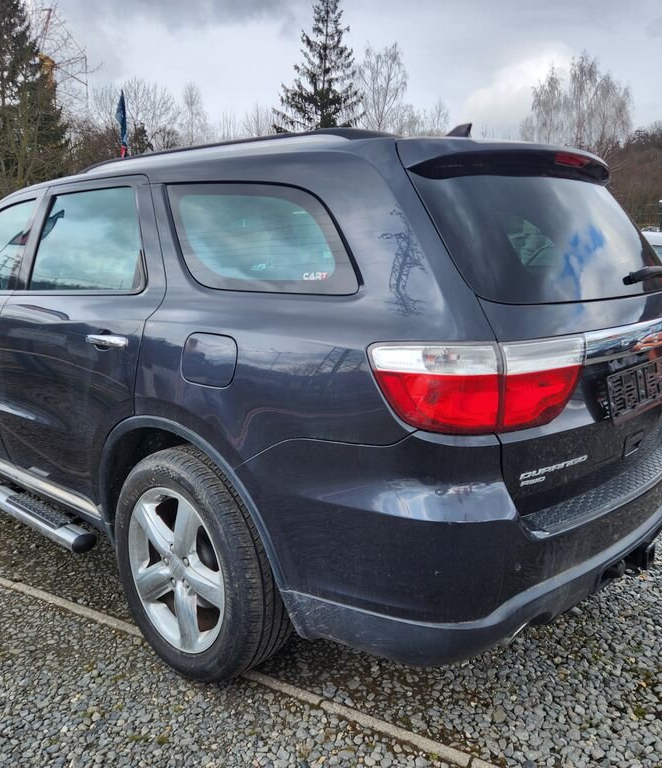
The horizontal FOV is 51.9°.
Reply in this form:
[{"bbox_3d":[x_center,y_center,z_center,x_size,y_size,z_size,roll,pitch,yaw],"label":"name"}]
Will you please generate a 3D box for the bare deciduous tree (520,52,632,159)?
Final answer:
[{"bbox_3d":[18.495,-16.705,52.833,8.800,16.713,7.500,4,11,18],"label":"bare deciduous tree"}]

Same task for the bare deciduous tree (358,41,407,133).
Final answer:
[{"bbox_3d":[3.770,-17.090,52.637,4.100,17.218,4.100,1,11,4],"label":"bare deciduous tree"}]

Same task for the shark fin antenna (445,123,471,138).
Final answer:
[{"bbox_3d":[0.428,-0.863,2.359,0.140,0.066,0.060,10,14,41],"label":"shark fin antenna"}]

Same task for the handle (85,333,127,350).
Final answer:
[{"bbox_3d":[-0.764,-0.146,2.347,0.250,0.045,0.055,10,14,41],"label":"handle"}]

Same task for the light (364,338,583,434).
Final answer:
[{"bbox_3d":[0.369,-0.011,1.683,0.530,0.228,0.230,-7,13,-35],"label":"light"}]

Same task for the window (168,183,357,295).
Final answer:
[{"bbox_3d":[-0.238,-0.446,2.015,0.923,0.353,0.060,10,-6,39],"label":"window"}]

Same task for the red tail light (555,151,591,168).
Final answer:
[{"bbox_3d":[0.737,-0.696,2.129,0.045,0.036,0.240,10,14,41],"label":"red tail light"}]

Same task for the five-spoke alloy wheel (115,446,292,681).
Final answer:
[{"bbox_3d":[-0.447,0.603,2.345,0.773,0.773,0.270,10,14,41],"label":"five-spoke alloy wheel"}]

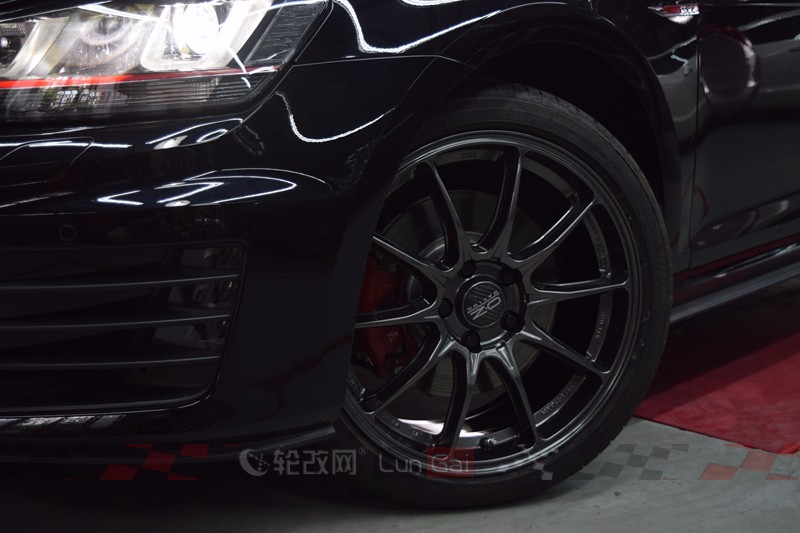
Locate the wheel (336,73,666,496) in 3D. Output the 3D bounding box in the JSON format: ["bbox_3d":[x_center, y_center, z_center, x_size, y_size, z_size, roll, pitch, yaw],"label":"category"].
[{"bbox_3d":[0.089,0.040,1.742,0.640,0.637,0.228,-3,10,-18],"label":"wheel"}]

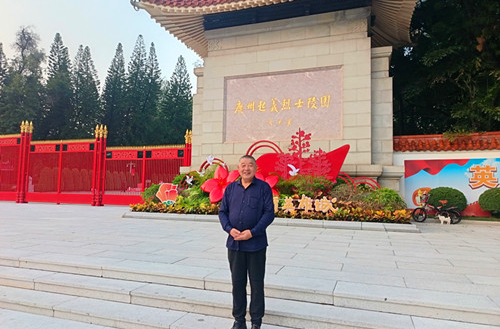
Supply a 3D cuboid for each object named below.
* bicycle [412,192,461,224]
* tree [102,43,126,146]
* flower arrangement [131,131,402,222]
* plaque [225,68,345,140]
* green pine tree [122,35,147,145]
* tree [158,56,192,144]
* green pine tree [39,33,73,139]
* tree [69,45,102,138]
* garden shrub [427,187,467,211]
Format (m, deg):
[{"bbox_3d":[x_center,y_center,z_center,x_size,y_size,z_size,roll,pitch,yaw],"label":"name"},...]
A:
[{"bbox_3d":[5.484,1.281,10.172,1.290,0.879,0.480,-1,-3,25],"label":"bicycle"},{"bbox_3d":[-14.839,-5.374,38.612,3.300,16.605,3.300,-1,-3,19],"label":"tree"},{"bbox_3d":[0.428,0.291,10.928,8.200,2.771,2.250,-1,-3,19],"label":"flower arrangement"},{"bbox_3d":[1.099,-2.079,12.459,4.347,2.516,0.150,-1,-3,19],"label":"plaque"},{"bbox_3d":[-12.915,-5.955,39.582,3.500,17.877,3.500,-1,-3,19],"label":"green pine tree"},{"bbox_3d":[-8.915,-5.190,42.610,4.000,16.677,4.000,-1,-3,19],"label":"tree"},{"bbox_3d":[-19.478,-5.259,34.627,3.600,15.949,3.600,-1,-3,19],"label":"green pine tree"},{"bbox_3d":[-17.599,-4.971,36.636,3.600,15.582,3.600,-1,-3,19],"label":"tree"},{"bbox_3d":[6.300,1.211,11.059,1.115,0.953,1.200,-1,-3,19],"label":"garden shrub"}]

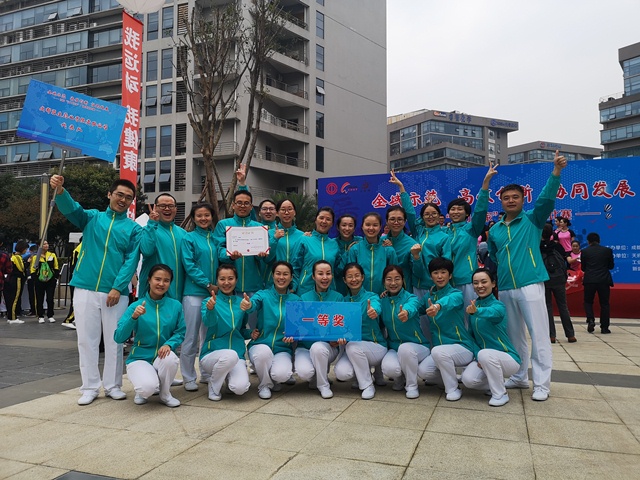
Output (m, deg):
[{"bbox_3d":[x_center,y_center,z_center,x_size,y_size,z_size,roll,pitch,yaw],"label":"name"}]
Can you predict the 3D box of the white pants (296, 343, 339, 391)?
[{"bbox_3d":[-0.013,1.042,4.180,0.400,0.450,0.500,0,-3,7],"label":"white pants"}]

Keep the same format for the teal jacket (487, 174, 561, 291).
[{"bbox_3d":[1.700,-0.063,4.170,0.600,0.940,0.330,-2,-4,30],"label":"teal jacket"}]

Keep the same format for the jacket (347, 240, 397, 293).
[{"bbox_3d":[0.463,0.251,4.400,0.450,0.580,0.280,0,-3,8],"label":"jacket"}]

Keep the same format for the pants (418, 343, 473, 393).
[{"bbox_3d":[1.064,1.056,4.200,0.420,0.450,0.520,-1,-3,29],"label":"pants"}]

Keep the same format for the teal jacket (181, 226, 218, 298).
[{"bbox_3d":[-1.058,0.197,4.420,0.420,0.630,0.300,2,-3,-30],"label":"teal jacket"}]

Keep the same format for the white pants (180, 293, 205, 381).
[{"bbox_3d":[-1.068,0.813,4.250,0.310,0.840,0.280,1,-3,-18],"label":"white pants"}]

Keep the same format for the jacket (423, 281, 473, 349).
[{"bbox_3d":[1.082,0.639,4.170,0.460,0.580,0.440,-1,-3,26],"label":"jacket"}]

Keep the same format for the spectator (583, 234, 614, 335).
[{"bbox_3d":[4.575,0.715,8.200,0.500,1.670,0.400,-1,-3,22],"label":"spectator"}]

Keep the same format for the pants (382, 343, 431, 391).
[{"bbox_3d":[0.740,1.031,4.270,0.420,0.410,0.540,-1,-3,14],"label":"pants"}]

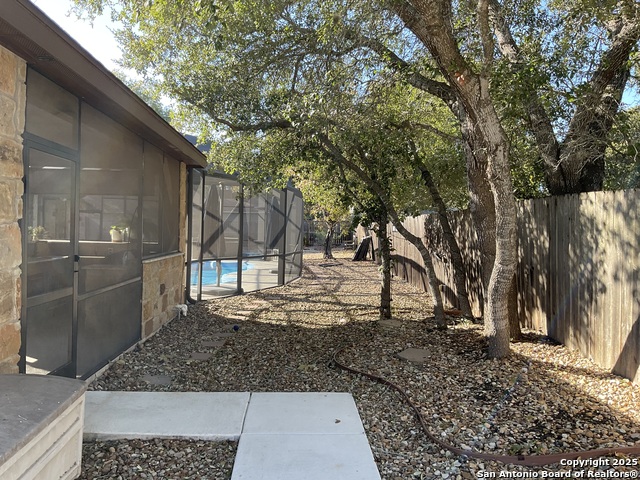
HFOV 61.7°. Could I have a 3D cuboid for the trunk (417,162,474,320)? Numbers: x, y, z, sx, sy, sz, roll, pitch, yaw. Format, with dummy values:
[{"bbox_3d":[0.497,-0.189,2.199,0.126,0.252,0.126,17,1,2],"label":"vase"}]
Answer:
[{"bbox_3d":[2.040,0.000,8.750,0.930,2.595,0.380,1,1,0],"label":"trunk"}]

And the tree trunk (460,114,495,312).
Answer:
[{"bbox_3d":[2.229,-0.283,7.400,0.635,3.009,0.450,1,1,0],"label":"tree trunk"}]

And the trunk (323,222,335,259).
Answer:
[{"bbox_3d":[0.404,0.024,25.500,0.571,1.712,0.450,1,1,0],"label":"trunk"}]

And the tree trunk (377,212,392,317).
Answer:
[{"bbox_3d":[1.079,0.398,8.900,0.249,1.809,0.220,1,1,0],"label":"tree trunk"}]

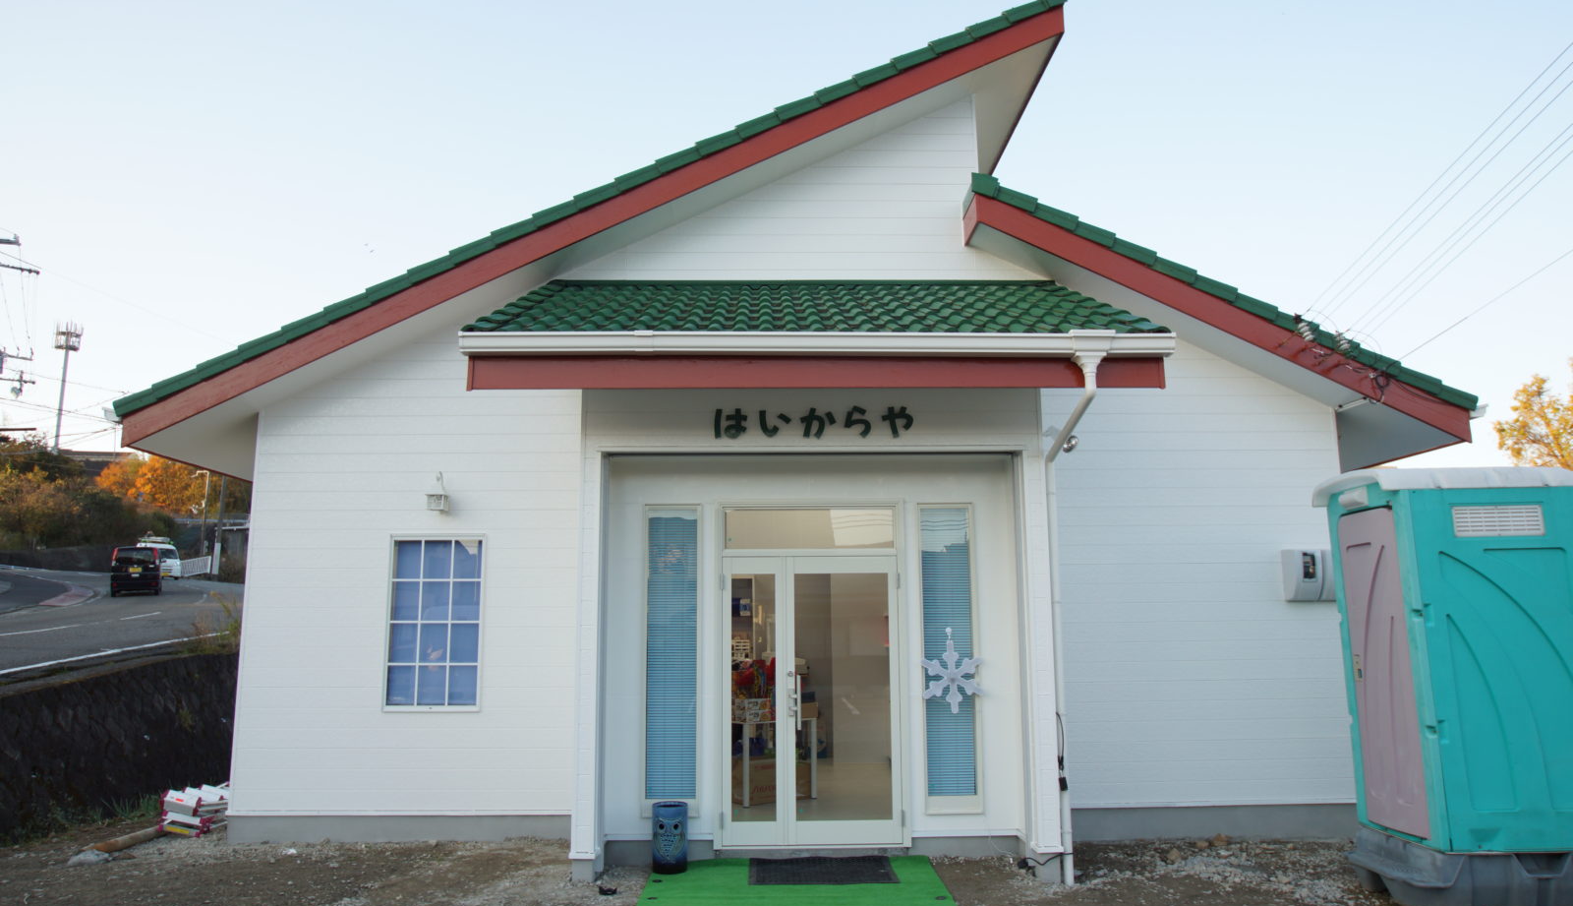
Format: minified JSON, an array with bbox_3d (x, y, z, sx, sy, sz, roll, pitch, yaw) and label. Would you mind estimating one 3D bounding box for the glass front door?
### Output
[{"bbox_3d":[0.168,1.665,6.550,1.201,1.912,0.070,0,-8,-1],"label":"glass front door"}]

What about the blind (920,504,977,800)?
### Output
[{"bbox_3d":[1.124,1.355,6.676,0.334,1.952,0.040,0,-8,-1],"label":"blind"}]

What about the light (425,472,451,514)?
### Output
[{"bbox_3d":[-2.670,0.309,7.461,0.153,0.299,0.240,0,-8,-1],"label":"light"}]

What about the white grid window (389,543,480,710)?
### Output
[{"bbox_3d":[-2.722,1.317,7.483,0.719,1.307,0.080,0,-8,-1],"label":"white grid window"}]

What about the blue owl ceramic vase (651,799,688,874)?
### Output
[{"bbox_3d":[-0.738,2.453,6.132,0.226,0.392,0.226,0,-9,-2],"label":"blue owl ceramic vase"}]

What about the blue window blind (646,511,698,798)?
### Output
[{"bbox_3d":[-0.787,1.367,6.641,0.343,1.954,0.040,0,-8,-1],"label":"blue window blind"}]

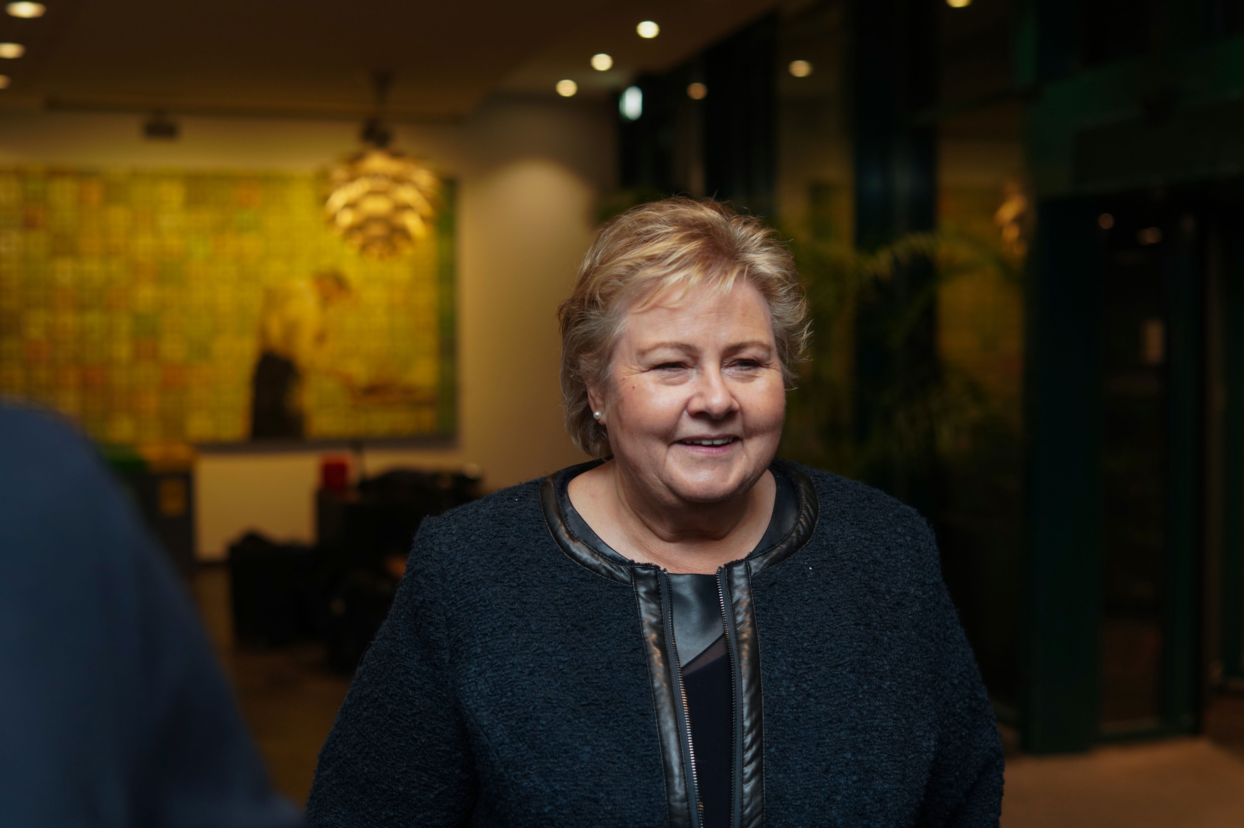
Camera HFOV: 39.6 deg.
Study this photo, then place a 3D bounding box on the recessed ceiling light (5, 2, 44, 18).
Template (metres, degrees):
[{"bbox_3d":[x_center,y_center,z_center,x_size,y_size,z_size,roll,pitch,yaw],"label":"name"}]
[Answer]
[{"bbox_3d":[-2.350,-1.591,6.800,0.150,0.040,0.150,-1,4,-20],"label":"recessed ceiling light"}]

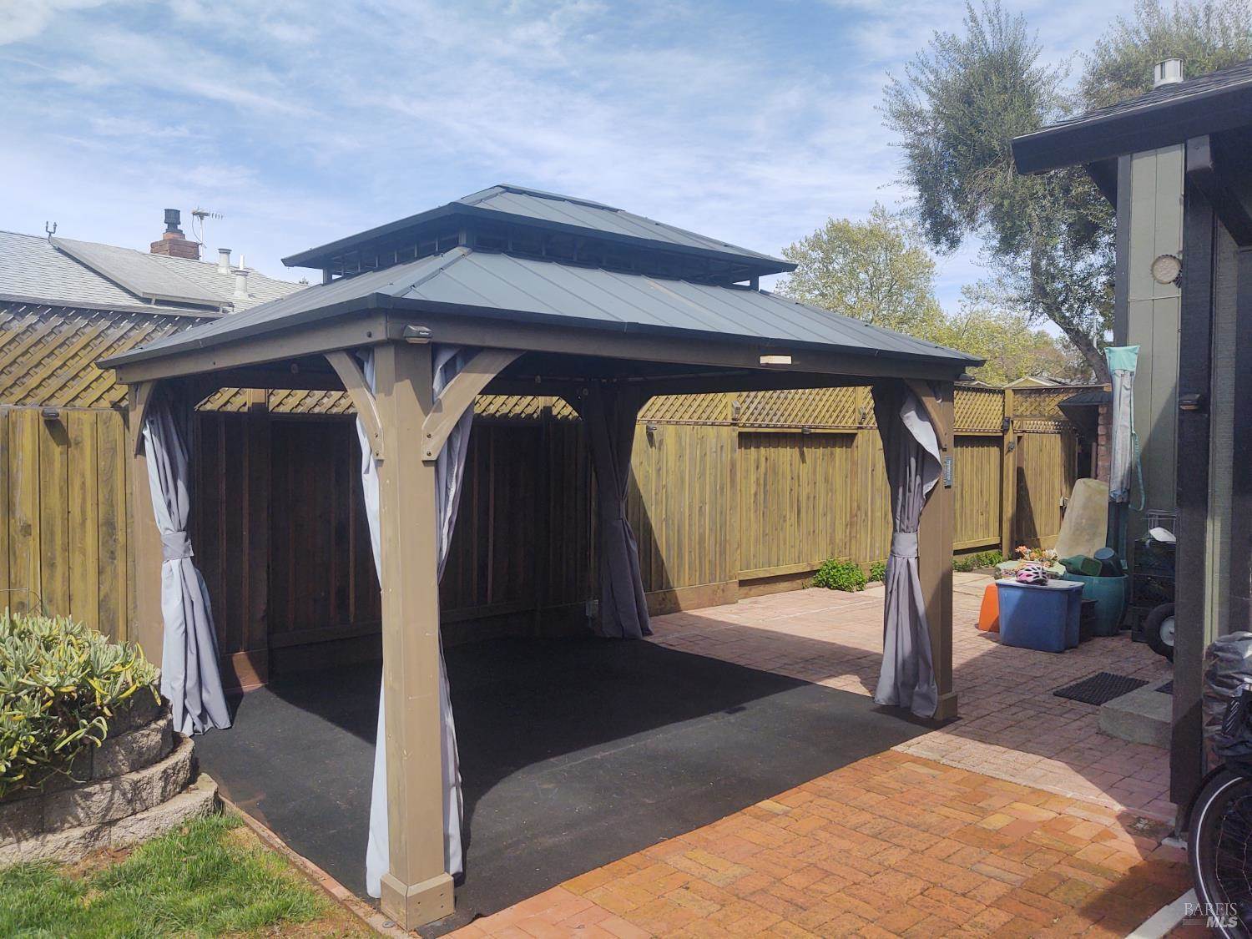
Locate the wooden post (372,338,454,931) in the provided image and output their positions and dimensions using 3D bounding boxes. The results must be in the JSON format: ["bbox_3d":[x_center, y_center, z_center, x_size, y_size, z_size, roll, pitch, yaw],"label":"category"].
[{"bbox_3d":[-0.752,0.554,3.403,0.182,2.012,0.182,-3,3,-42],"label":"wooden post"}]

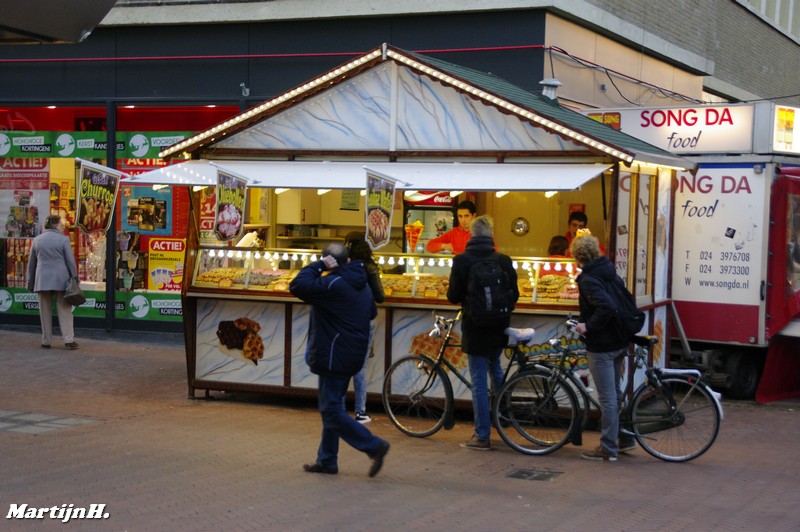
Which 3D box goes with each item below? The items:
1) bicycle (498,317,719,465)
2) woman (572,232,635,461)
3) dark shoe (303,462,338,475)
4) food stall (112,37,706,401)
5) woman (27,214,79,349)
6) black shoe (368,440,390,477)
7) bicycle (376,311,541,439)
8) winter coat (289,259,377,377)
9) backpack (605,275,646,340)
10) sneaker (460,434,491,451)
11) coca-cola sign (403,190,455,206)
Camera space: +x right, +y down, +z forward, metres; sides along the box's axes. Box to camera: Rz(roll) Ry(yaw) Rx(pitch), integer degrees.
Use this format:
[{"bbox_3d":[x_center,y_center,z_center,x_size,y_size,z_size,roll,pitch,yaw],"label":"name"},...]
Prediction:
[{"bbox_3d":[1.732,1.015,10.888,1.860,1.110,0.580,2,3,9],"label":"bicycle"},{"bbox_3d":[1.694,0.649,10.972,0.460,1.830,0.500,4,4,35],"label":"woman"},{"bbox_3d":[-0.600,1.522,10.061,0.290,0.110,0.110,3,3,21],"label":"dark shoe"},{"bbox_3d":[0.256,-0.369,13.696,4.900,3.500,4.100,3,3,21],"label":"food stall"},{"bbox_3d":[-4.439,0.200,17.144,0.580,1.700,0.360,2,3,19],"label":"woman"},{"bbox_3d":[-0.150,1.451,9.966,0.120,0.290,0.110,32,13,17],"label":"black shoe"},{"bbox_3d":[0.726,0.974,11.460,1.830,1.090,0.580,2,3,12],"label":"bicycle"},{"bbox_3d":[-0.508,0.388,10.029,0.520,0.900,0.580,3,4,32],"label":"winter coat"},{"bbox_3d":[1.837,0.338,10.850,0.220,0.500,0.320,-21,-10,34],"label":"backpack"},{"bbox_3d":[0.634,1.487,11.192,0.290,0.130,0.110,3,4,31],"label":"sneaker"},{"bbox_3d":[0.325,-0.763,14.942,0.630,0.200,0.060,3,3,21],"label":"coca-cola sign"}]

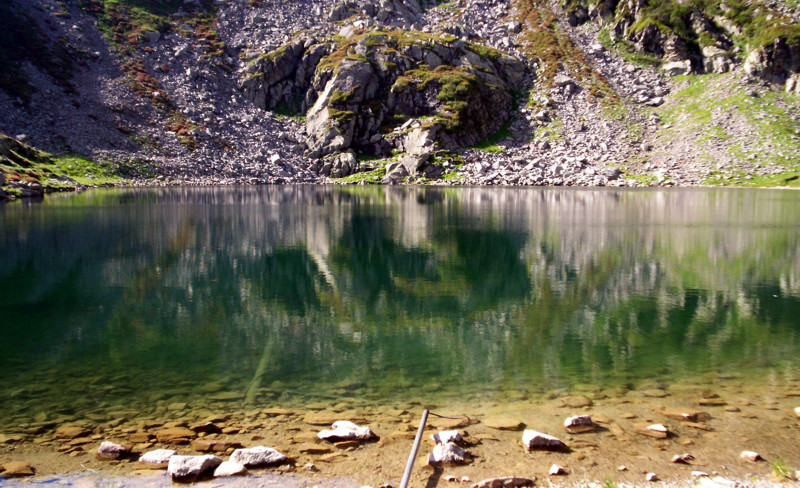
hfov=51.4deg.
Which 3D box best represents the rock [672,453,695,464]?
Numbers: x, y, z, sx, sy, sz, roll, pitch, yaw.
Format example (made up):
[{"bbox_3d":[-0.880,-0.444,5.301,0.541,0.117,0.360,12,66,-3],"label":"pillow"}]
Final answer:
[{"bbox_3d":[1.975,1.493,5.792,0.150,0.060,0.095,2,5,19],"label":"rock"}]

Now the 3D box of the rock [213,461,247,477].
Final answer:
[{"bbox_3d":[-1.190,1.577,5.836,0.225,0.075,0.146,-1,5,-12],"label":"rock"}]

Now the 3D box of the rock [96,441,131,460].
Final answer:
[{"bbox_3d":[-2.168,1.559,6.282,0.234,0.109,0.176,-2,5,-19],"label":"rock"}]

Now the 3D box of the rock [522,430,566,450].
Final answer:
[{"bbox_3d":[1.109,1.509,6.380,0.353,0.116,0.201,1,5,10],"label":"rock"}]

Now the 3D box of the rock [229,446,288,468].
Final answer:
[{"bbox_3d":[-0.982,1.465,5.767,0.405,0.100,0.210,-1,5,-10],"label":"rock"}]

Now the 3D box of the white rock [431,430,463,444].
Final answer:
[{"bbox_3d":[0.344,1.429,6.138,0.230,0.110,0.170,1,5,3],"label":"white rock"}]

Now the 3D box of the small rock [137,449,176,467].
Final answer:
[{"bbox_3d":[-1.782,1.562,6.096,0.286,0.082,0.177,-1,5,-17],"label":"small rock"}]

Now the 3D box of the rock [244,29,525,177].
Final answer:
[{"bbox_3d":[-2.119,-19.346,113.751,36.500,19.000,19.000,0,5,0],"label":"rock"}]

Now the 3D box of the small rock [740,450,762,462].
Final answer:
[{"bbox_3d":[2.465,1.489,5.832,0.148,0.065,0.105,2,5,23],"label":"small rock"}]

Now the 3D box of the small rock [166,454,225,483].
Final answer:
[{"bbox_3d":[-1.427,1.562,5.784,0.383,0.138,0.237,-1,5,-14],"label":"small rock"}]

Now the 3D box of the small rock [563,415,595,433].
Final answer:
[{"bbox_3d":[1.494,1.501,6.959,0.251,0.121,0.171,1,5,12],"label":"small rock"}]

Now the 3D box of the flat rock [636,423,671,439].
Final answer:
[{"bbox_3d":[2.078,1.533,6.820,0.262,0.092,0.170,1,5,17],"label":"flat rock"}]

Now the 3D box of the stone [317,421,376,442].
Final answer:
[{"bbox_3d":[-0.405,1.417,6.291,0.430,0.120,0.230,0,5,-4],"label":"stone"}]

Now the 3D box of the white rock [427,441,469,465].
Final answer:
[{"bbox_3d":[0.332,1.458,5.806,0.285,0.120,0.190,1,5,3],"label":"white rock"}]

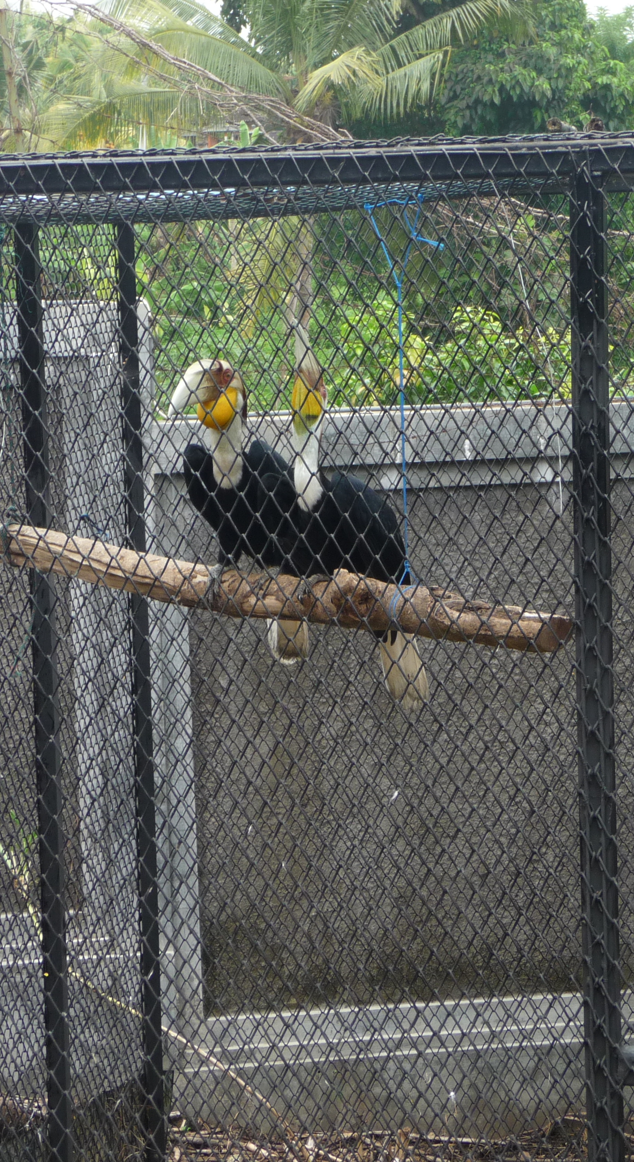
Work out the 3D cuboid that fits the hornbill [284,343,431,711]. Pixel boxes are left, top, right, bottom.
[{"bbox_3d":[0.088,-0.114,6.500,0.250,0.780,0.440,3,7,38],"label":"hornbill"}]

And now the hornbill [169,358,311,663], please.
[{"bbox_3d":[-0.167,-0.153,6.600,0.270,0.640,0.410,2,7,30],"label":"hornbill"}]

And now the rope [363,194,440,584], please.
[{"bbox_3d":[0.181,-0.410,6.450,0.165,0.840,0.080,-2,6,0],"label":"rope"}]

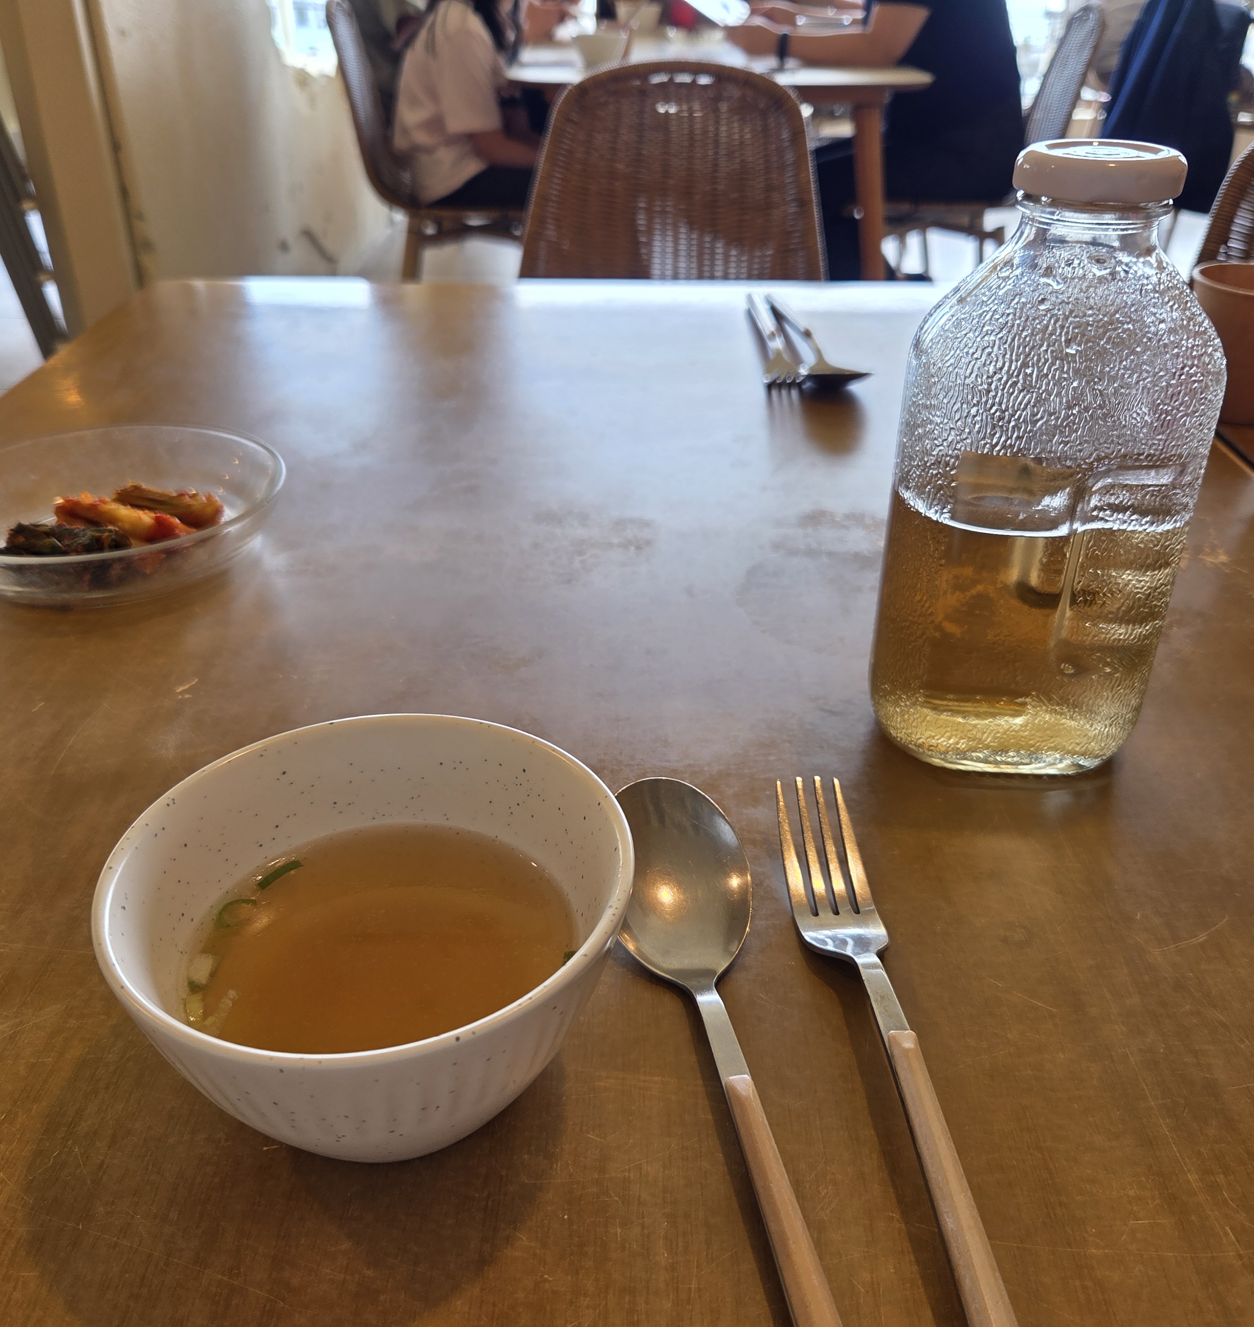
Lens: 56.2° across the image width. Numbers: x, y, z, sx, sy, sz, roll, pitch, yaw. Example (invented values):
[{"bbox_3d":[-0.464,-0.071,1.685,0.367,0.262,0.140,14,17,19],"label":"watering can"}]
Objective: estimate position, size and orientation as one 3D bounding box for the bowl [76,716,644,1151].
[{"bbox_3d":[-0.054,0.065,0.265,0.112,0.057,0.112,0,32,0],"label":"bowl"}]

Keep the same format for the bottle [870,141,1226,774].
[{"bbox_3d":[0.124,-0.057,0.350,0.083,0.177,0.083,11,33,17],"label":"bottle"}]

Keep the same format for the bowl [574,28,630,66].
[{"bbox_3d":[-0.049,-1.203,2.313,0.112,0.058,0.112,0,32,0],"label":"bowl"}]

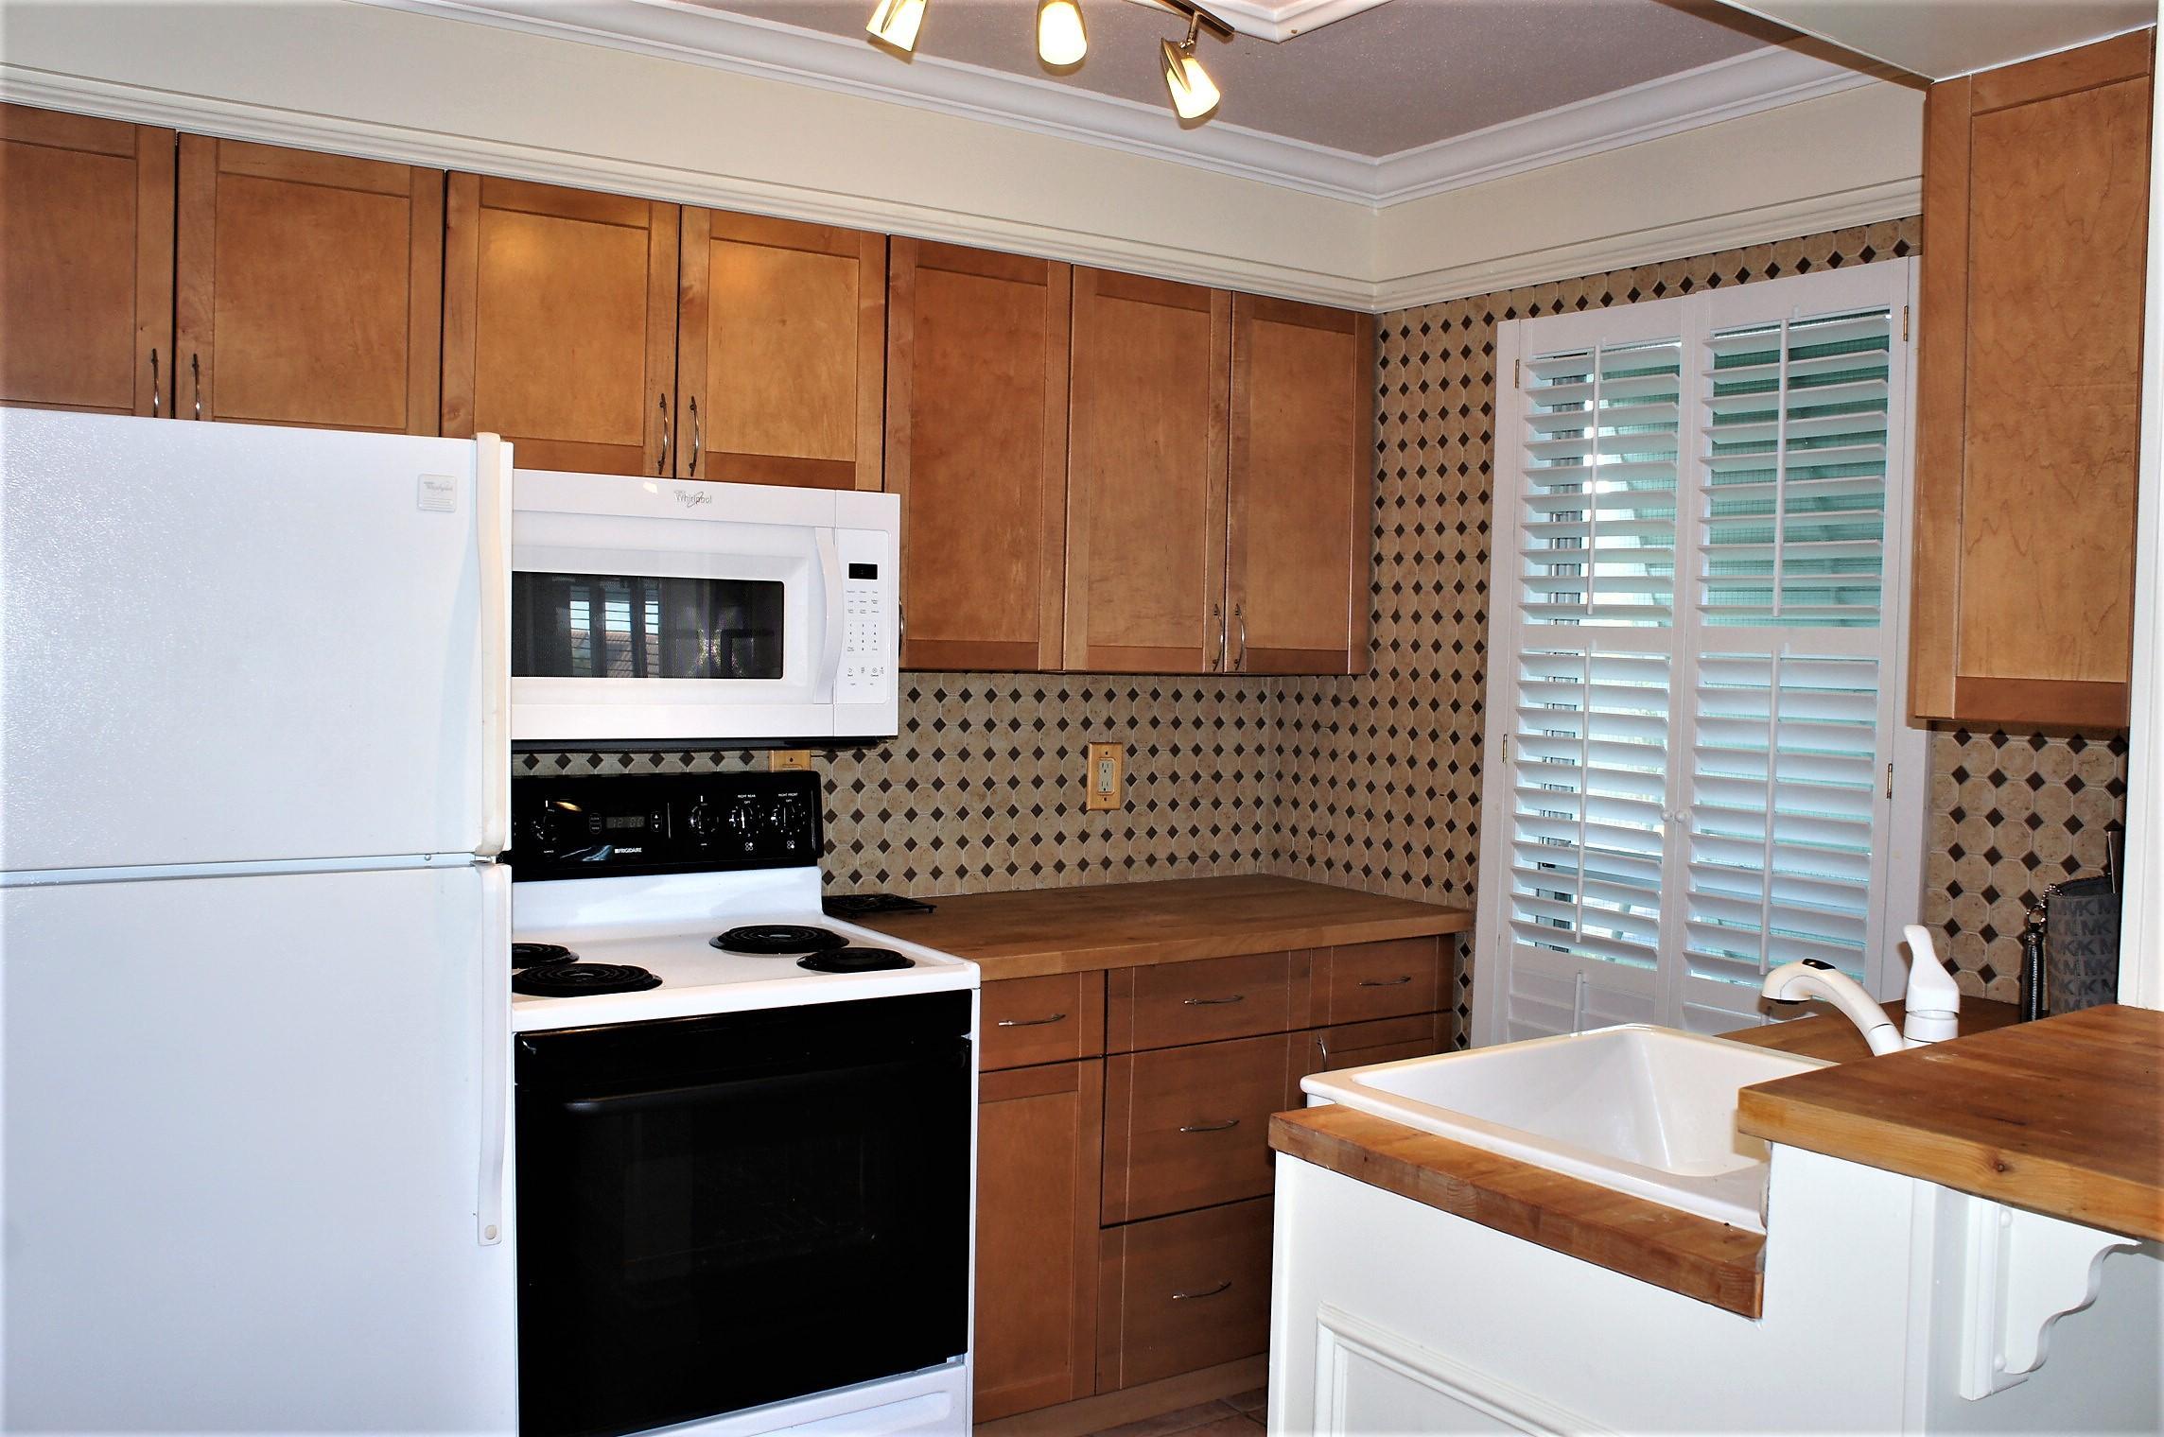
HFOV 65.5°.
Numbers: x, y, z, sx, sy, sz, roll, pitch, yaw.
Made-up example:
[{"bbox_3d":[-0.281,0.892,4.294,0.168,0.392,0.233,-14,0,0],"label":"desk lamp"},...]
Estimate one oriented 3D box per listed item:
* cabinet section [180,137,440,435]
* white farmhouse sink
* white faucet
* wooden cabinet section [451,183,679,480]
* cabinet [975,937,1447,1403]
[{"bbox_3d":[-1.280,-0.661,2.758,0.379,0.459,0.339,-1,3,-32],"label":"cabinet section"},{"bbox_3d":[0.683,0.550,1.854,0.625,0.235,0.625,0,2,-34],"label":"white farmhouse sink"},{"bbox_3d":[0.777,0.319,1.690,0.060,0.242,0.215,0,2,-34],"label":"white faucet"},{"bbox_3d":[-0.954,-0.659,2.960,0.386,0.469,0.339,-1,3,-32],"label":"wooden cabinet section"},{"bbox_3d":[0.100,0.845,3.399,1.163,0.830,0.620,0,2,-34],"label":"cabinet"}]

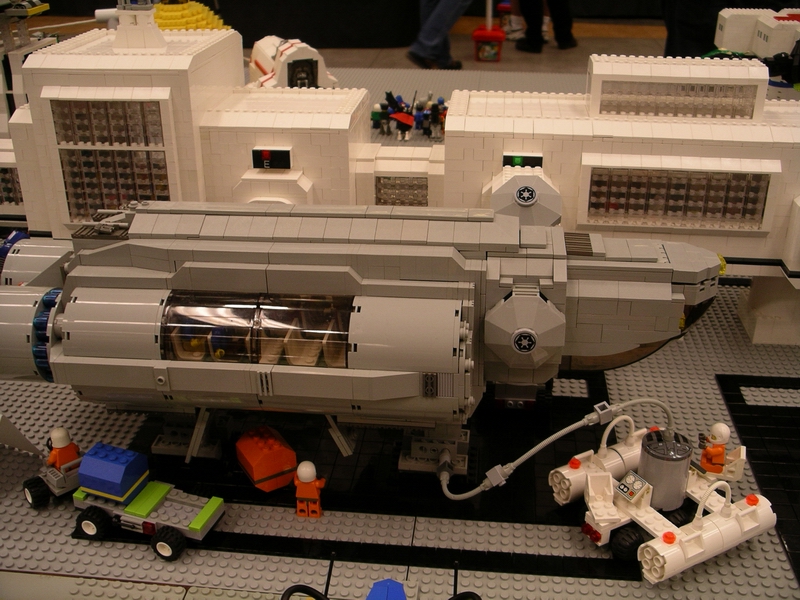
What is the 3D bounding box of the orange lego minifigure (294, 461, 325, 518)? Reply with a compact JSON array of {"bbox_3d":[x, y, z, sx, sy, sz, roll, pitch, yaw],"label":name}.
[{"bbox_3d":[-0.061,0.126,0.572,0.024,0.043,0.015,2,25,6],"label":"orange lego minifigure"}]

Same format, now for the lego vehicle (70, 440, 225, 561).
[{"bbox_3d":[-0.163,0.126,0.554,0.098,0.055,0.052,8,26,17],"label":"lego vehicle"}]

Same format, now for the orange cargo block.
[{"bbox_3d":[-0.095,0.112,0.606,0.032,0.034,0.032,-16,29,-30],"label":"orange cargo block"}]

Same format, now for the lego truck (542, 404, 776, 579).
[{"bbox_3d":[0.174,0.117,0.564,0.135,0.058,0.113,-13,28,-26],"label":"lego truck"}]

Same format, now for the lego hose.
[{"bbox_3d":[0.102,0.101,0.570,0.152,0.070,0.045,5,26,11],"label":"lego hose"}]

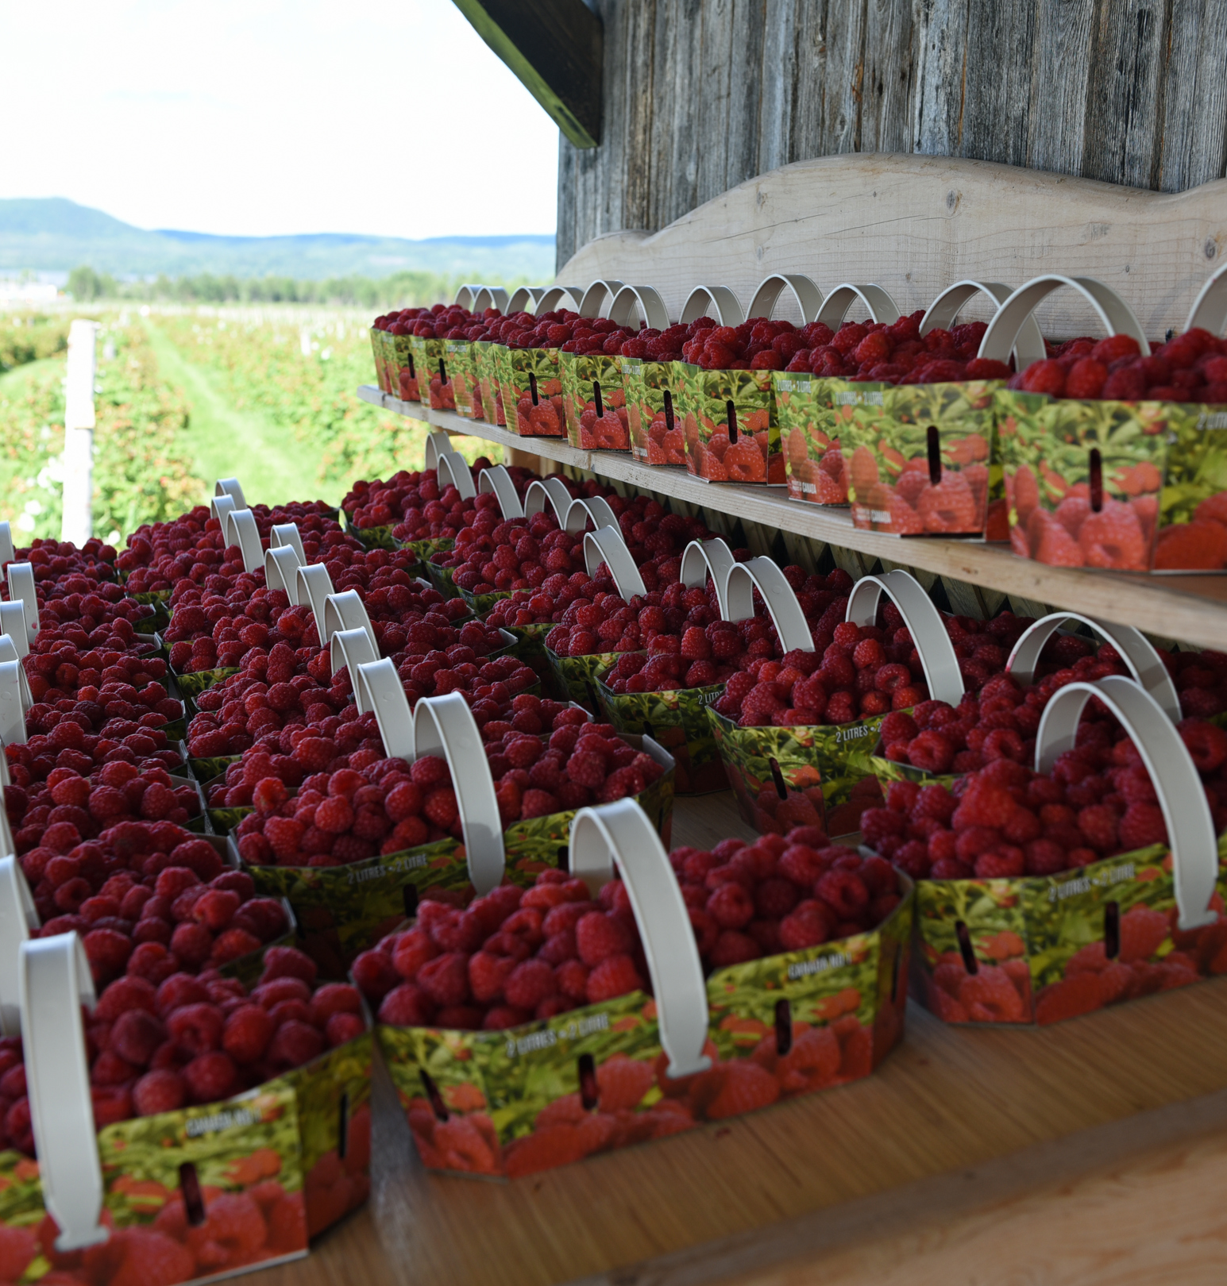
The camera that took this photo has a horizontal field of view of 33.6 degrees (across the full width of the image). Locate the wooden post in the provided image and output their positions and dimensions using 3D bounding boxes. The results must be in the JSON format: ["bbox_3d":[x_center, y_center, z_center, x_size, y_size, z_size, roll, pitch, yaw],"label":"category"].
[{"bbox_3d":[-1.981,-0.658,7.500,0.105,1.100,0.105,1,10,-15],"label":"wooden post"}]

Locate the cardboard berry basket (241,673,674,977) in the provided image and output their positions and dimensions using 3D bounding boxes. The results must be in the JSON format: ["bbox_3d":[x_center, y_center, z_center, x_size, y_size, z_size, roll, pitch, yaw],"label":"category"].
[{"bbox_3d":[-0.091,0.099,1.191,0.256,0.138,0.139,-12,13,-16],"label":"cardboard berry basket"}]

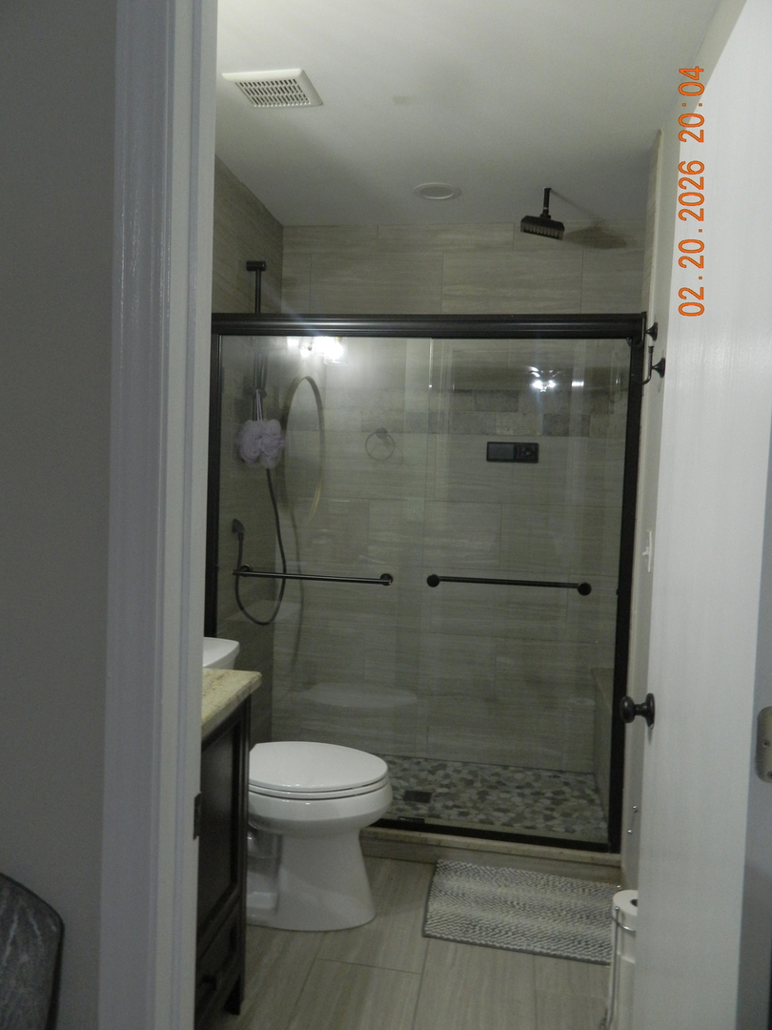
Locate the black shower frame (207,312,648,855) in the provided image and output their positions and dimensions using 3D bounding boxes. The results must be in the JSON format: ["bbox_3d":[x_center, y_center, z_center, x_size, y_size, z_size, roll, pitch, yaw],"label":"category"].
[{"bbox_3d":[0.093,0.222,2.645,1.504,1.832,0.079,2,4,9],"label":"black shower frame"}]

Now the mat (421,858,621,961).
[{"bbox_3d":[0.444,1.246,2.354,0.612,0.018,0.437,2,4,9],"label":"mat"}]

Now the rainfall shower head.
[{"bbox_3d":[0.604,-1.157,2.855,0.176,0.189,0.169,2,4,9],"label":"rainfall shower head"}]

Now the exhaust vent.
[{"bbox_3d":[-0.325,-1.221,2.157,0.234,0.022,0.210,2,4,9],"label":"exhaust vent"}]

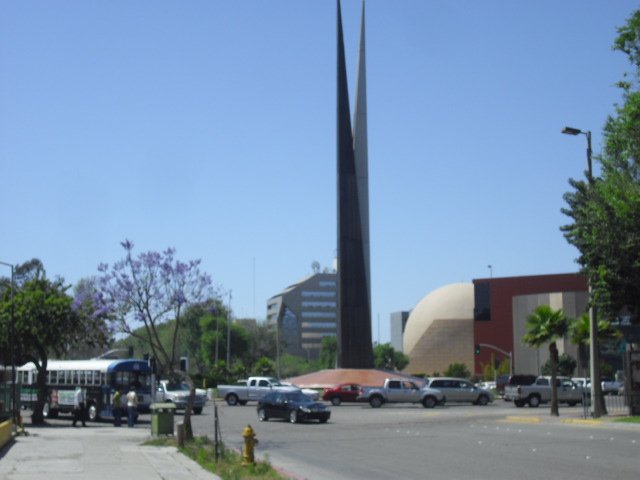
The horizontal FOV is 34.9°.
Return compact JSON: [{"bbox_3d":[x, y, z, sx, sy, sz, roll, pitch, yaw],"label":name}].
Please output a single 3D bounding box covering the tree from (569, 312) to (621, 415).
[{"bbox_3d":[13.438,6.096,49.927,2.400,5.068,2.400,0,-7,0],"label":"tree"}]

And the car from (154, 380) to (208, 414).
[{"bbox_3d":[-7.900,8.409,54.719,1.980,1.870,5.500,4,-8,-27],"label":"car"}]

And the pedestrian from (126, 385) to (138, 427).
[{"bbox_3d":[-7.650,6.810,41.708,0.480,1.690,0.330,-1,-7,9],"label":"pedestrian"}]

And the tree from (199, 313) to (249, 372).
[{"bbox_3d":[-9.300,10.989,98.503,4.600,7.900,4.600,0,-7,0],"label":"tree"}]

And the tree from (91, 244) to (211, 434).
[{"bbox_3d":[-5.899,3.498,36.052,4.300,7.018,4.200,0,-7,0],"label":"tree"}]

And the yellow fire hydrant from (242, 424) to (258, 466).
[{"bbox_3d":[-1.514,4.460,22.058,0.380,0.910,0.320,0,-7,0],"label":"yellow fire hydrant"}]

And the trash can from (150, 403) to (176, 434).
[{"bbox_3d":[-5.617,6.429,36.573,0.720,1.135,0.700,5,-9,-32],"label":"trash can"}]

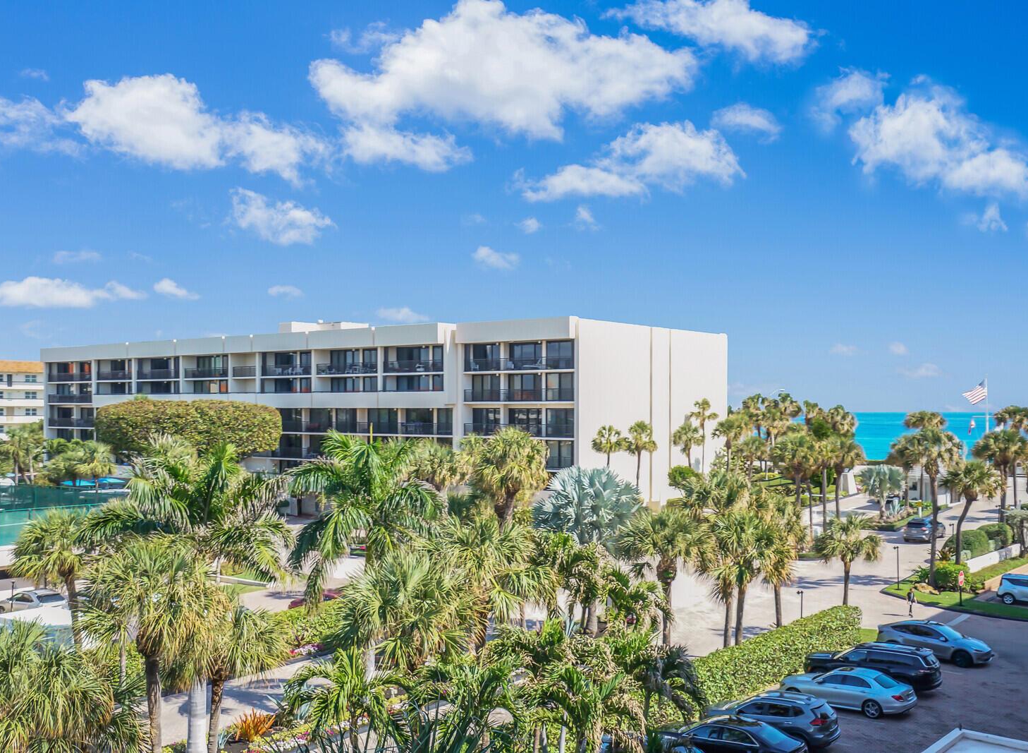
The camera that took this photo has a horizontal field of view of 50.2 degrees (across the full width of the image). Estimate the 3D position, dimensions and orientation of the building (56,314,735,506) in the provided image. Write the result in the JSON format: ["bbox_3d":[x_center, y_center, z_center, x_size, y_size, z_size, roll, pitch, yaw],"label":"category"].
[{"bbox_3d":[-19.113,5.387,126.335,80.500,18.900,28.300,-1,-2,37],"label":"building"}]

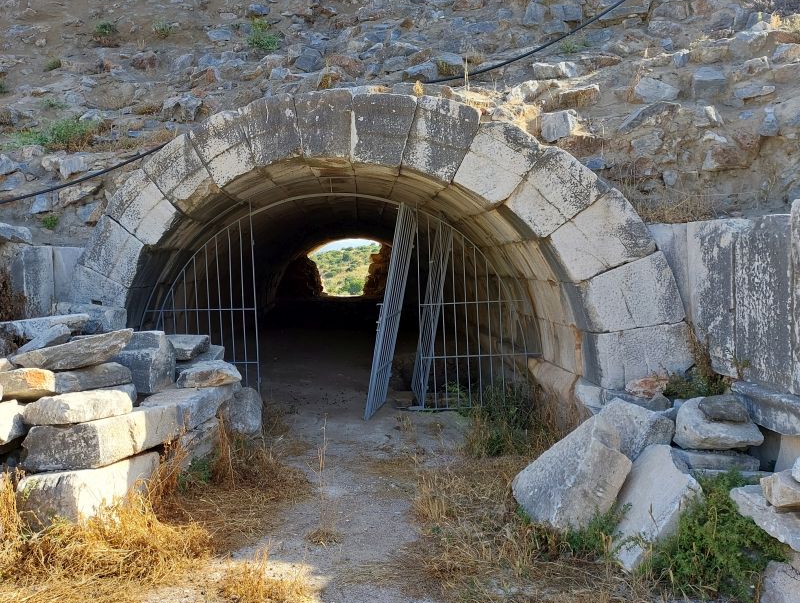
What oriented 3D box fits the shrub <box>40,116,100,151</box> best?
[{"bbox_3d":[-3.655,-1.864,9.600,0.610,0.340,0.460,-2,2,-2],"label":"shrub"}]

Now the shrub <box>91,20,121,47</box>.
[{"bbox_3d":[-3.344,-3.043,9.800,0.330,0.290,0.290,-2,3,0],"label":"shrub"}]

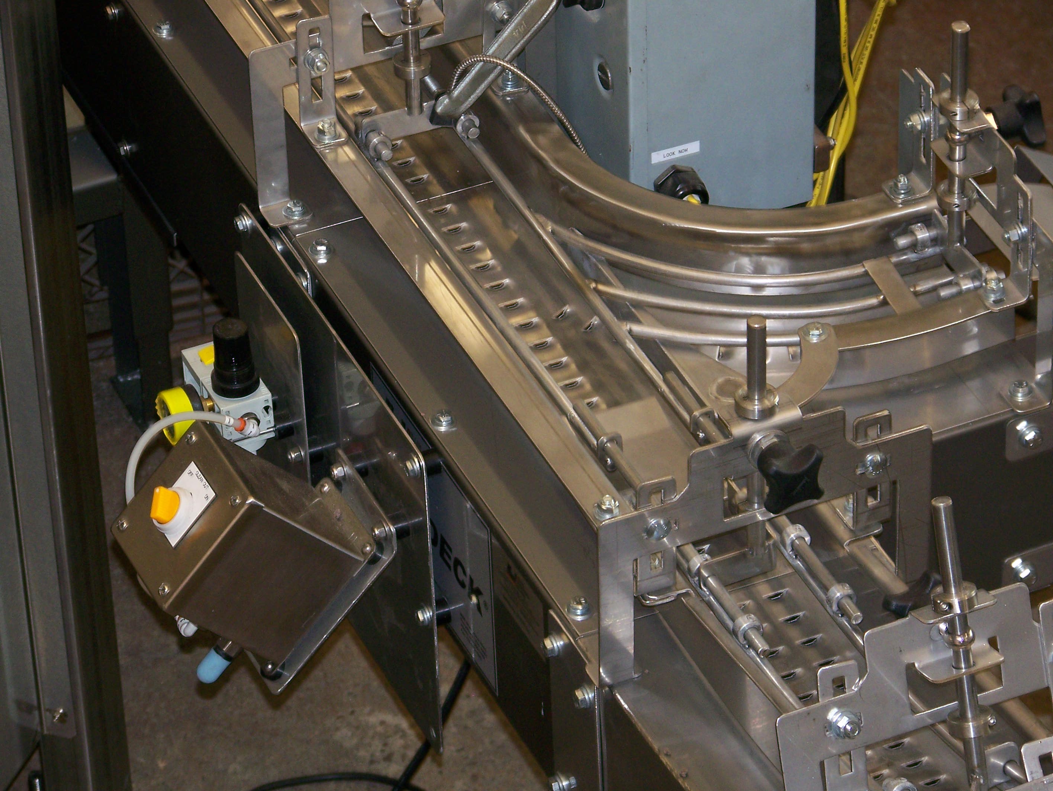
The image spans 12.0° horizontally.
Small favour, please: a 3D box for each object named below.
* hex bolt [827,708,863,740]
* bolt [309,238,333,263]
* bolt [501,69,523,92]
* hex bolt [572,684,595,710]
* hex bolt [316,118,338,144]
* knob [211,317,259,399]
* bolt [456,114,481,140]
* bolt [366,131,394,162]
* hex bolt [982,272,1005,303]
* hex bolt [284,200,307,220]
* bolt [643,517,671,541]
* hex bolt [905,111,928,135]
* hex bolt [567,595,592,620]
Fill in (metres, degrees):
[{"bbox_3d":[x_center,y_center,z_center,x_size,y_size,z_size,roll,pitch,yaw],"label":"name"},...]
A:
[{"bbox_3d":[0.204,0.212,3.169,0.018,0.018,0.011,-16,40,-18],"label":"hex bolt"},{"bbox_3d":[-0.156,-0.114,3.796,0.018,0.008,0.018,-16,40,-18],"label":"bolt"},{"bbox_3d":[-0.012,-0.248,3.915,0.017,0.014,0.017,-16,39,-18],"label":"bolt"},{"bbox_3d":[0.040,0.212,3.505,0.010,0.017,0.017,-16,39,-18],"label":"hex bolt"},{"bbox_3d":[-0.152,-0.203,3.797,0.018,0.015,0.018,-16,40,-18],"label":"hex bolt"},{"bbox_3d":[-0.222,-0.030,3.780,0.037,0.053,0.037,-1,37,1],"label":"knob"},{"bbox_3d":[-0.043,-0.203,3.780,0.017,0.017,0.016,-16,39,-18],"label":"bolt"},{"bbox_3d":[-0.110,-0.187,3.765,0.018,0.018,0.024,-16,39,-18],"label":"bolt"},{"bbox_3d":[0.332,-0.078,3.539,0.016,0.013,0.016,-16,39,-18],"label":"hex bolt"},{"bbox_3d":[-0.178,-0.144,3.833,0.018,0.009,0.018,-16,40,-18],"label":"hex bolt"},{"bbox_3d":[0.090,0.090,3.326,0.017,0.017,0.007,-16,40,-18],"label":"bolt"},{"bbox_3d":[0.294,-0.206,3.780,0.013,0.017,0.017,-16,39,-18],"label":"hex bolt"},{"bbox_3d":[0.035,0.143,3.373,0.016,0.011,0.016,-16,39,-18],"label":"hex bolt"}]

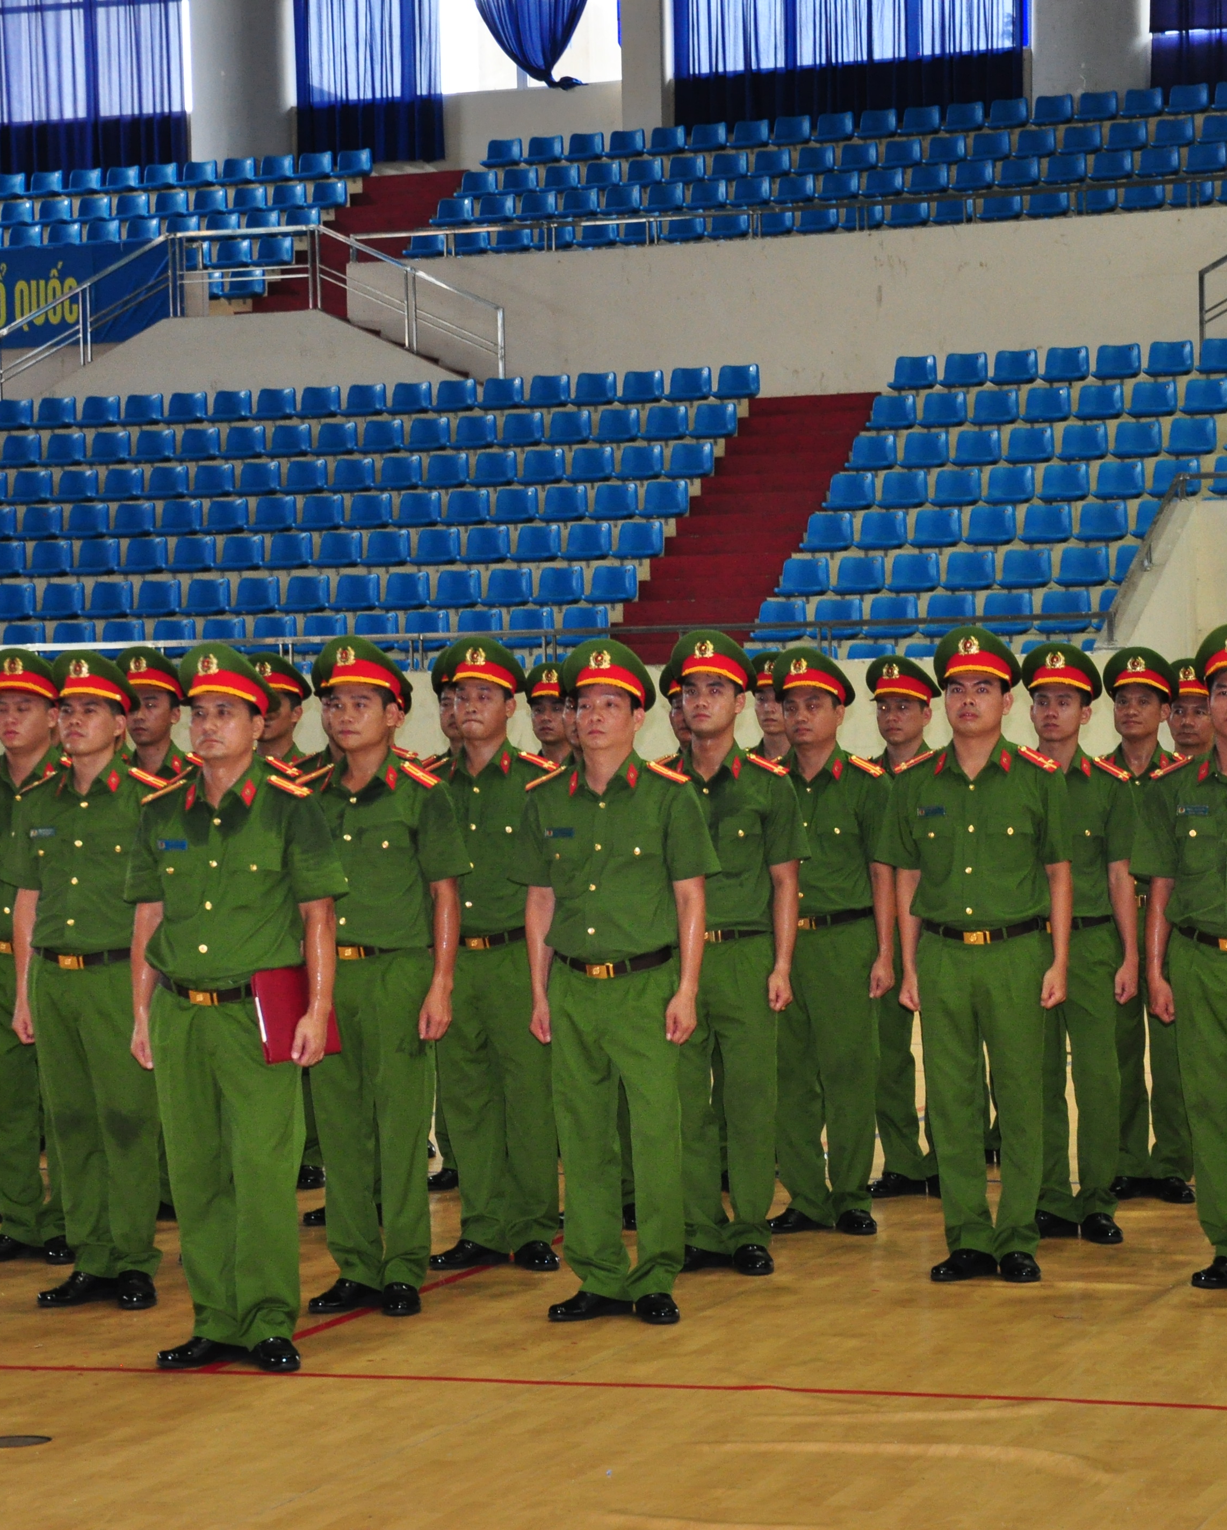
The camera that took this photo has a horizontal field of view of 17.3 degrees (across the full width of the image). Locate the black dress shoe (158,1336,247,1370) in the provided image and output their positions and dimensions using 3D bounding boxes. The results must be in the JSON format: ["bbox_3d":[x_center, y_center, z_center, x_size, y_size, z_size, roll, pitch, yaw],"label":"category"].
[{"bbox_3d":[-0.992,1.407,9.855,0.280,0.102,0.103,-2,1,-42],"label":"black dress shoe"}]

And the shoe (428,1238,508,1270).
[{"bbox_3d":[-0.403,1.371,11.467,0.280,0.102,0.103,-2,1,-42],"label":"shoe"}]

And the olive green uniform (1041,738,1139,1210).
[{"bbox_3d":[1.345,0.644,11.850,0.520,1.398,0.280,-1,1,19],"label":"olive green uniform"}]

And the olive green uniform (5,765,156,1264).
[{"bbox_3d":[-1.433,0.693,11.033,0.520,1.406,0.290,-1,0,19],"label":"olive green uniform"}]

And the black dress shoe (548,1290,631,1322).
[{"bbox_3d":[-0.050,1.372,10.434,0.280,0.102,0.103,-2,1,-42],"label":"black dress shoe"}]

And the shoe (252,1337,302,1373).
[{"bbox_3d":[-0.821,1.422,9.915,0.102,0.100,0.285,-1,0,-15],"label":"shoe"}]

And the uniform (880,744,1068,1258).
[{"bbox_3d":[1.012,0.653,11.235,0.530,1.416,0.290,-1,0,19],"label":"uniform"}]

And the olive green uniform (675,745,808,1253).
[{"bbox_3d":[0.304,0.663,11.450,0.550,1.443,0.300,-1,0,20],"label":"olive green uniform"}]

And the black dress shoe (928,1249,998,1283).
[{"bbox_3d":[0.974,1.369,11.200,0.102,0.100,0.285,-1,0,40],"label":"black dress shoe"}]

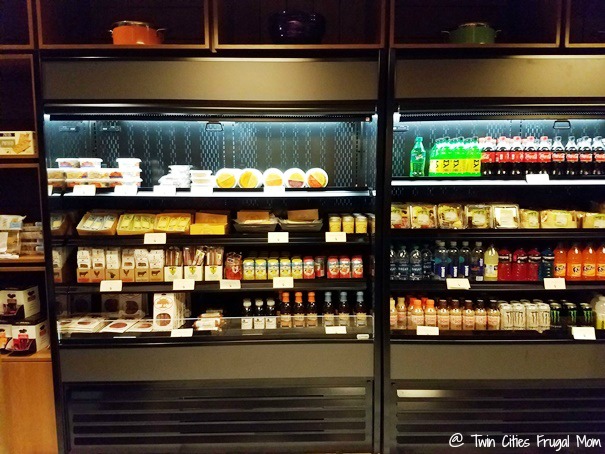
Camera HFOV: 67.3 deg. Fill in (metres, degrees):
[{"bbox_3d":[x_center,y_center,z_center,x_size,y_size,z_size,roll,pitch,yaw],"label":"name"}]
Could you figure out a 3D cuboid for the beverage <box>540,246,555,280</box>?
[{"bbox_3d":[1.430,0.216,2.650,0.073,0.201,0.073,0,5,0],"label":"beverage"}]

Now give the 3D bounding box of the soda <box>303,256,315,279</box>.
[{"bbox_3d":[0.038,0.231,2.520,0.065,0.118,0.065,0,6,0],"label":"soda"}]

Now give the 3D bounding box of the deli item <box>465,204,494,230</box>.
[{"bbox_3d":[1.040,-0.061,2.686,0.152,0.138,0.080,0,5,-1],"label":"deli item"}]

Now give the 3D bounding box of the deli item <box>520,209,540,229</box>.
[{"bbox_3d":[1.346,-0.047,2.687,0.115,0.112,0.090,0,5,-1],"label":"deli item"}]

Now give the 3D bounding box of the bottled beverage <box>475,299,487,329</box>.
[{"bbox_3d":[1.105,0.544,2.807,0.064,0.172,0.064,0,5,-1],"label":"bottled beverage"}]

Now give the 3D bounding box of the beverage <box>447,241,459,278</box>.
[{"bbox_3d":[0.933,0.210,2.794,0.066,0.230,0.066,0,5,-1],"label":"beverage"}]

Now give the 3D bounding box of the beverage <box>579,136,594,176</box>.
[{"bbox_3d":[1.593,-0.391,2.550,0.071,0.230,0.071,0,6,0],"label":"beverage"}]

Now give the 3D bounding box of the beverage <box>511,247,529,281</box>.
[{"bbox_3d":[1.341,0.228,2.791,0.074,0.200,0.074,0,5,-1],"label":"beverage"}]

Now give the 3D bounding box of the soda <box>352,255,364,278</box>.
[{"bbox_3d":[0.330,0.242,2.709,0.064,0.121,0.064,0,5,-1],"label":"soda"}]

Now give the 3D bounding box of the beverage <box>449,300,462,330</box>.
[{"bbox_3d":[0.848,0.491,2.510,0.067,0.168,0.067,0,6,0],"label":"beverage"}]

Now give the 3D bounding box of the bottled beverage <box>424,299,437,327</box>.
[{"bbox_3d":[0.773,0.528,2.729,0.064,0.172,0.064,0,5,-1],"label":"bottled beverage"}]

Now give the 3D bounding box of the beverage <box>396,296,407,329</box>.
[{"bbox_3d":[0.618,0.536,2.820,0.060,0.188,0.060,0,5,-1],"label":"beverage"}]

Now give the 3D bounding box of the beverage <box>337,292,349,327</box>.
[{"bbox_3d":[0.250,0.495,2.740,0.063,0.198,0.063,0,5,0],"label":"beverage"}]

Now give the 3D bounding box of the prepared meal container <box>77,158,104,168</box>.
[{"bbox_3d":[-1.197,-0.360,2.578,0.130,0.056,0.130,0,5,-1],"label":"prepared meal container"}]

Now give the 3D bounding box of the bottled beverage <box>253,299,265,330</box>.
[{"bbox_3d":[-0.257,0.515,2.700,0.062,0.168,0.062,0,5,0],"label":"bottled beverage"}]

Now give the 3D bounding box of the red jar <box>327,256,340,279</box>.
[{"bbox_3d":[0.181,0.242,2.693,0.066,0.118,0.066,0,5,-1],"label":"red jar"}]

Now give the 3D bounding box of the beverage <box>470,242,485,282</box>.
[{"bbox_3d":[1.026,0.200,2.650,0.067,0.229,0.067,0,5,0],"label":"beverage"}]

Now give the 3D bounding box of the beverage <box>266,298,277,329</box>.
[{"bbox_3d":[-0.185,0.518,2.712,0.060,0.168,0.060,0,5,0],"label":"beverage"}]

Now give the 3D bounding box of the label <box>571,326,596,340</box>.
[{"bbox_3d":[1.620,0.612,2.611,0.125,0.066,0.005,0,5,0],"label":"label"}]

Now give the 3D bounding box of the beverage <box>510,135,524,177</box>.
[{"bbox_3d":[1.260,-0.412,2.664,0.073,0.232,0.073,0,5,-1],"label":"beverage"}]

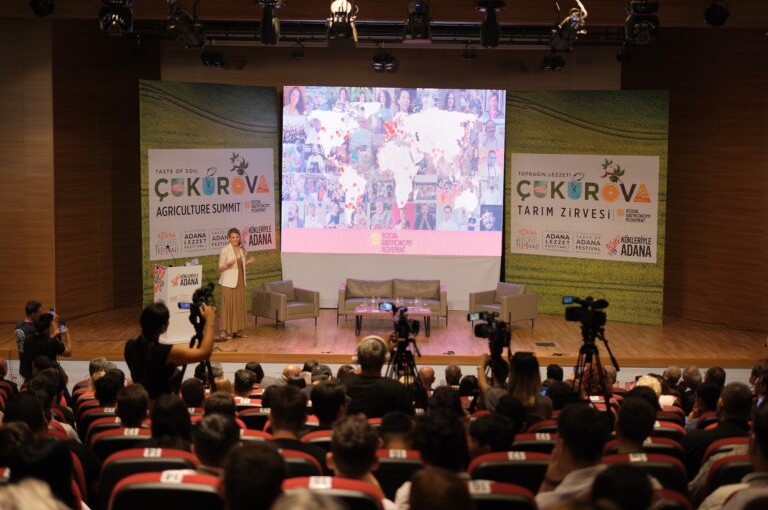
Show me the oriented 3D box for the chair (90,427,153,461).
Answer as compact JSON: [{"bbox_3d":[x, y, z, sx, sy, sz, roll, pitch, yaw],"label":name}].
[{"bbox_3d":[-1.359,1.384,5.993,0.540,0.950,0.620,1,5,0],"label":"chair"}]

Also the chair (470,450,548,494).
[{"bbox_3d":[0.636,1.385,5.476,0.550,0.950,0.640,1,6,0],"label":"chair"}]

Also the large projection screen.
[{"bbox_3d":[0.156,-0.978,19.153,3.980,4.000,0.120,1,6,0],"label":"large projection screen"}]

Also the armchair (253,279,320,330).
[{"bbox_3d":[-1.610,0.789,17.633,0.820,0.750,0.780,-3,6,-37],"label":"armchair"}]

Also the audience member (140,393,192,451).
[{"bbox_3d":[-1.089,1.244,5.523,0.500,1.180,0.760,1,6,0],"label":"audience member"}]

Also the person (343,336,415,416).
[{"bbox_3d":[-0.050,1.226,7.041,0.550,1.426,0.750,1,5,0],"label":"person"}]

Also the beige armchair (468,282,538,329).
[{"bbox_3d":[1.979,0.853,17.654,0.760,0.720,0.800,-5,8,-44],"label":"beige armchair"}]

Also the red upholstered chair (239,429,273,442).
[{"bbox_3d":[-0.803,1.389,5.993,0.540,0.950,0.620,1,5,0],"label":"red upholstered chair"}]

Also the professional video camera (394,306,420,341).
[{"bbox_3d":[0.187,0.548,8.656,0.200,0.290,0.360,1,6,5],"label":"professional video camera"}]

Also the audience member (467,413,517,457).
[{"bbox_3d":[0.529,1.262,5.318,0.500,1.051,0.800,0,5,-9],"label":"audience member"}]

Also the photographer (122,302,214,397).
[{"bbox_3d":[-1.614,1.169,7.971,0.600,1.639,0.520,3,5,24],"label":"photographer"}]

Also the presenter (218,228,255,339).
[{"bbox_3d":[-2.281,0.431,16.490,0.540,1.690,0.420,-2,7,-25],"label":"presenter"}]

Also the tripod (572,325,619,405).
[{"bbox_3d":[1.519,1.274,7.876,0.700,1.520,0.680,-1,5,-24],"label":"tripod"}]

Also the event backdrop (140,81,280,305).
[{"bbox_3d":[-2.914,-0.907,18.260,2.670,3.970,0.120,-4,8,-38],"label":"event backdrop"}]

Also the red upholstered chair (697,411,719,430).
[{"bbox_3d":[2.543,1.602,8.261,0.550,0.950,0.640,0,6,-3],"label":"red upholstered chair"}]

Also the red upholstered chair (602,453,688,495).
[{"bbox_3d":[1.137,1.348,5.054,0.540,0.950,0.620,1,5,0],"label":"red upholstered chair"}]

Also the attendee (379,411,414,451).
[{"bbox_3d":[0.055,1.295,5.547,0.500,1.100,0.780,1,6,0],"label":"attendee"}]

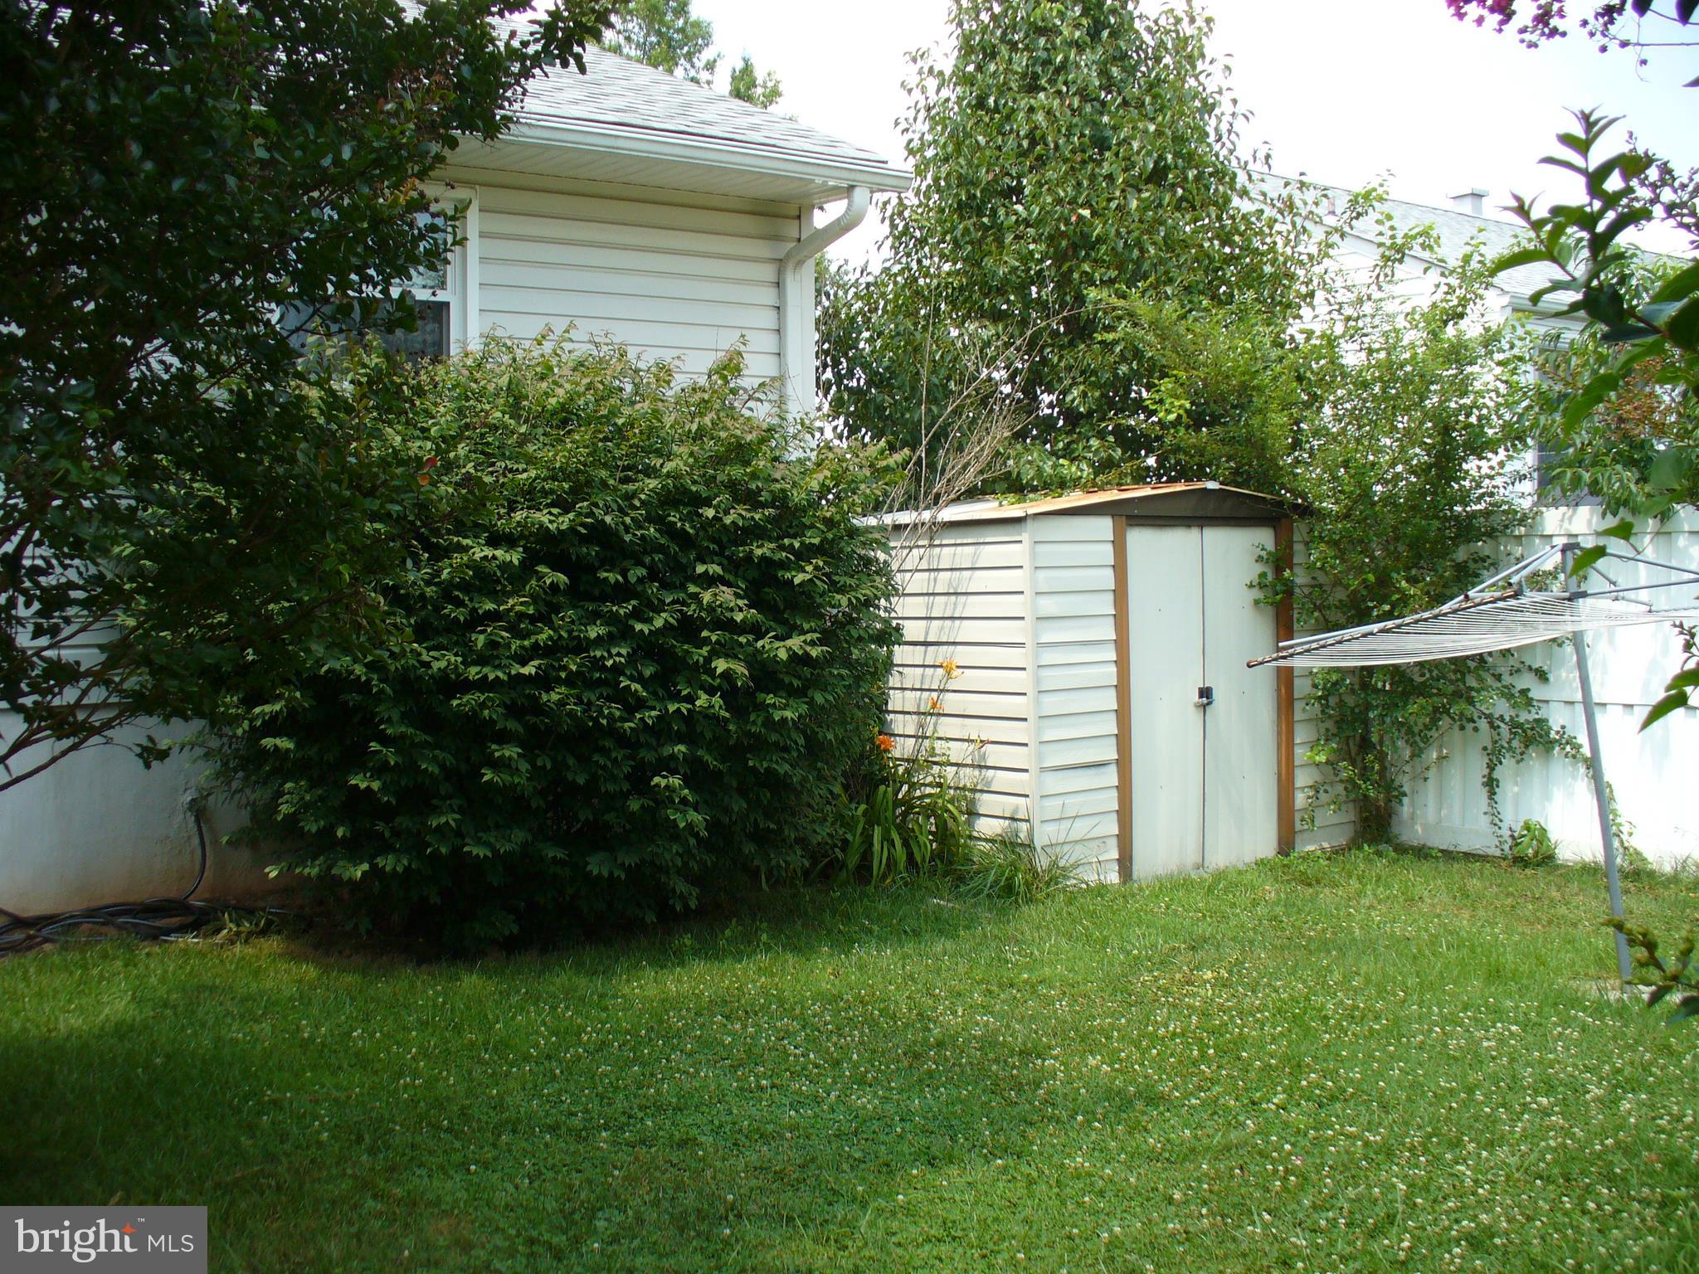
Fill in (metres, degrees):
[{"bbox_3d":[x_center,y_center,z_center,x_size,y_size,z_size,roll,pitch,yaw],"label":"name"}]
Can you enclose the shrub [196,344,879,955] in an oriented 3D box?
[{"bbox_3d":[-1.320,-0.020,8.150,3.000,2.550,2.300,-2,2,-20],"label":"shrub"}]

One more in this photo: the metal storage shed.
[{"bbox_3d":[1.254,0.191,9.784,2.540,1.940,1.780,-3,2,-40],"label":"metal storage shed"}]

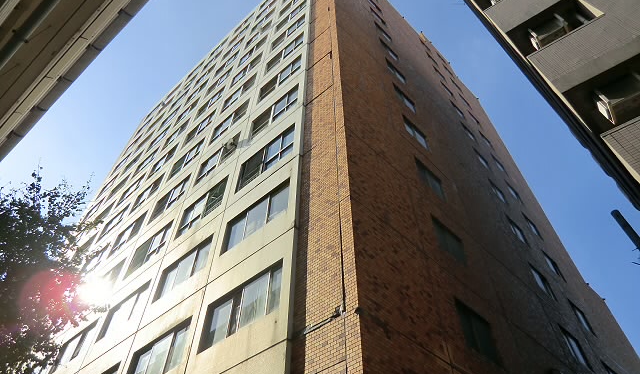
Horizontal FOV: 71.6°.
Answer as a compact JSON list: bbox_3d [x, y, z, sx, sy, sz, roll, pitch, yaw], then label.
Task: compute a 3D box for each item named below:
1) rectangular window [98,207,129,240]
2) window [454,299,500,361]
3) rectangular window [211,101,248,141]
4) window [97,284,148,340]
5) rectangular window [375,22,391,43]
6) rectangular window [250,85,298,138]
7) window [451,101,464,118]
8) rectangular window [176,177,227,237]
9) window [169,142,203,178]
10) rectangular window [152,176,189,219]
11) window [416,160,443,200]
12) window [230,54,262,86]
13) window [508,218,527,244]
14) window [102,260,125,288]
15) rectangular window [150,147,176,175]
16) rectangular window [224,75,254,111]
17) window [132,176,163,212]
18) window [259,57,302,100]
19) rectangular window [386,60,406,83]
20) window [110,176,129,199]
[{"bbox_3d":[-10.840,1.983,23.421,2.360,1.450,0.200,-35,-60,24],"label":"rectangular window"},{"bbox_3d":[3.562,3.368,10.006,1.300,1.191,0.150,37,-61,-25],"label":"window"},{"bbox_3d":[-4.071,-2.919,20.436,2.559,1.475,0.200,-35,-59,24],"label":"rectangular window"},{"bbox_3d":[-6.483,4.220,14.848,2.559,1.328,0.200,-35,-59,24],"label":"window"},{"bbox_3d":[3.630,-8.782,25.645,1.430,1.150,0.180,37,-60,-25],"label":"rectangular window"},{"bbox_3d":[-1.619,-2.661,16.232,2.312,1.421,0.150,-35,-60,24],"label":"rectangular window"},{"bbox_3d":[8.864,-4.863,28.779,1.360,1.150,0.180,37,-60,-25],"label":"window"},{"bbox_3d":[-4.173,0.769,15.845,2.580,1.490,0.160,-35,-60,24],"label":"rectangular window"},{"bbox_3d":[-6.462,-1.255,21.761,2.559,1.475,0.200,-35,-59,24],"label":"window"},{"bbox_3d":[-6.272,0.578,18.678,2.400,1.500,0.200,-35,-60,24],"label":"rectangular window"},{"bbox_3d":[3.773,-0.119,15.156,1.510,1.342,0.160,37,-60,-26],"label":"window"},{"bbox_3d":[-3.939,-6.263,24.066,2.380,1.400,0.200,-35,-60,24],"label":"window"},{"bbox_3d":[8.805,2.098,19.877,1.360,1.150,0.180,37,-60,-25],"label":"window"},{"bbox_3d":[-8.910,4.146,18.430,2.559,1.564,0.200,-35,-59,24],"label":"window"},{"bbox_3d":[-8.888,-1.381,25.409,2.559,1.431,0.200,-35,-59,24],"label":"rectangular window"},{"bbox_3d":[-3.952,-4.558,21.909,2.380,1.440,0.200,-35,-60,24],"label":"rectangular window"},{"bbox_3d":[-8.537,0.426,22.123,2.312,1.421,0.150,-35,-60,24],"label":"window"},{"bbox_3d":[-1.618,-4.384,18.349,2.400,1.470,0.200,-35,-60,24],"label":"window"},{"bbox_3d":[3.794,-5.605,22.083,1.510,1.342,0.160,37,-60,-26],"label":"rectangular window"},{"bbox_3d":[-13.136,0.107,29.112,2.312,1.421,0.150,-35,-60,24],"label":"window"}]

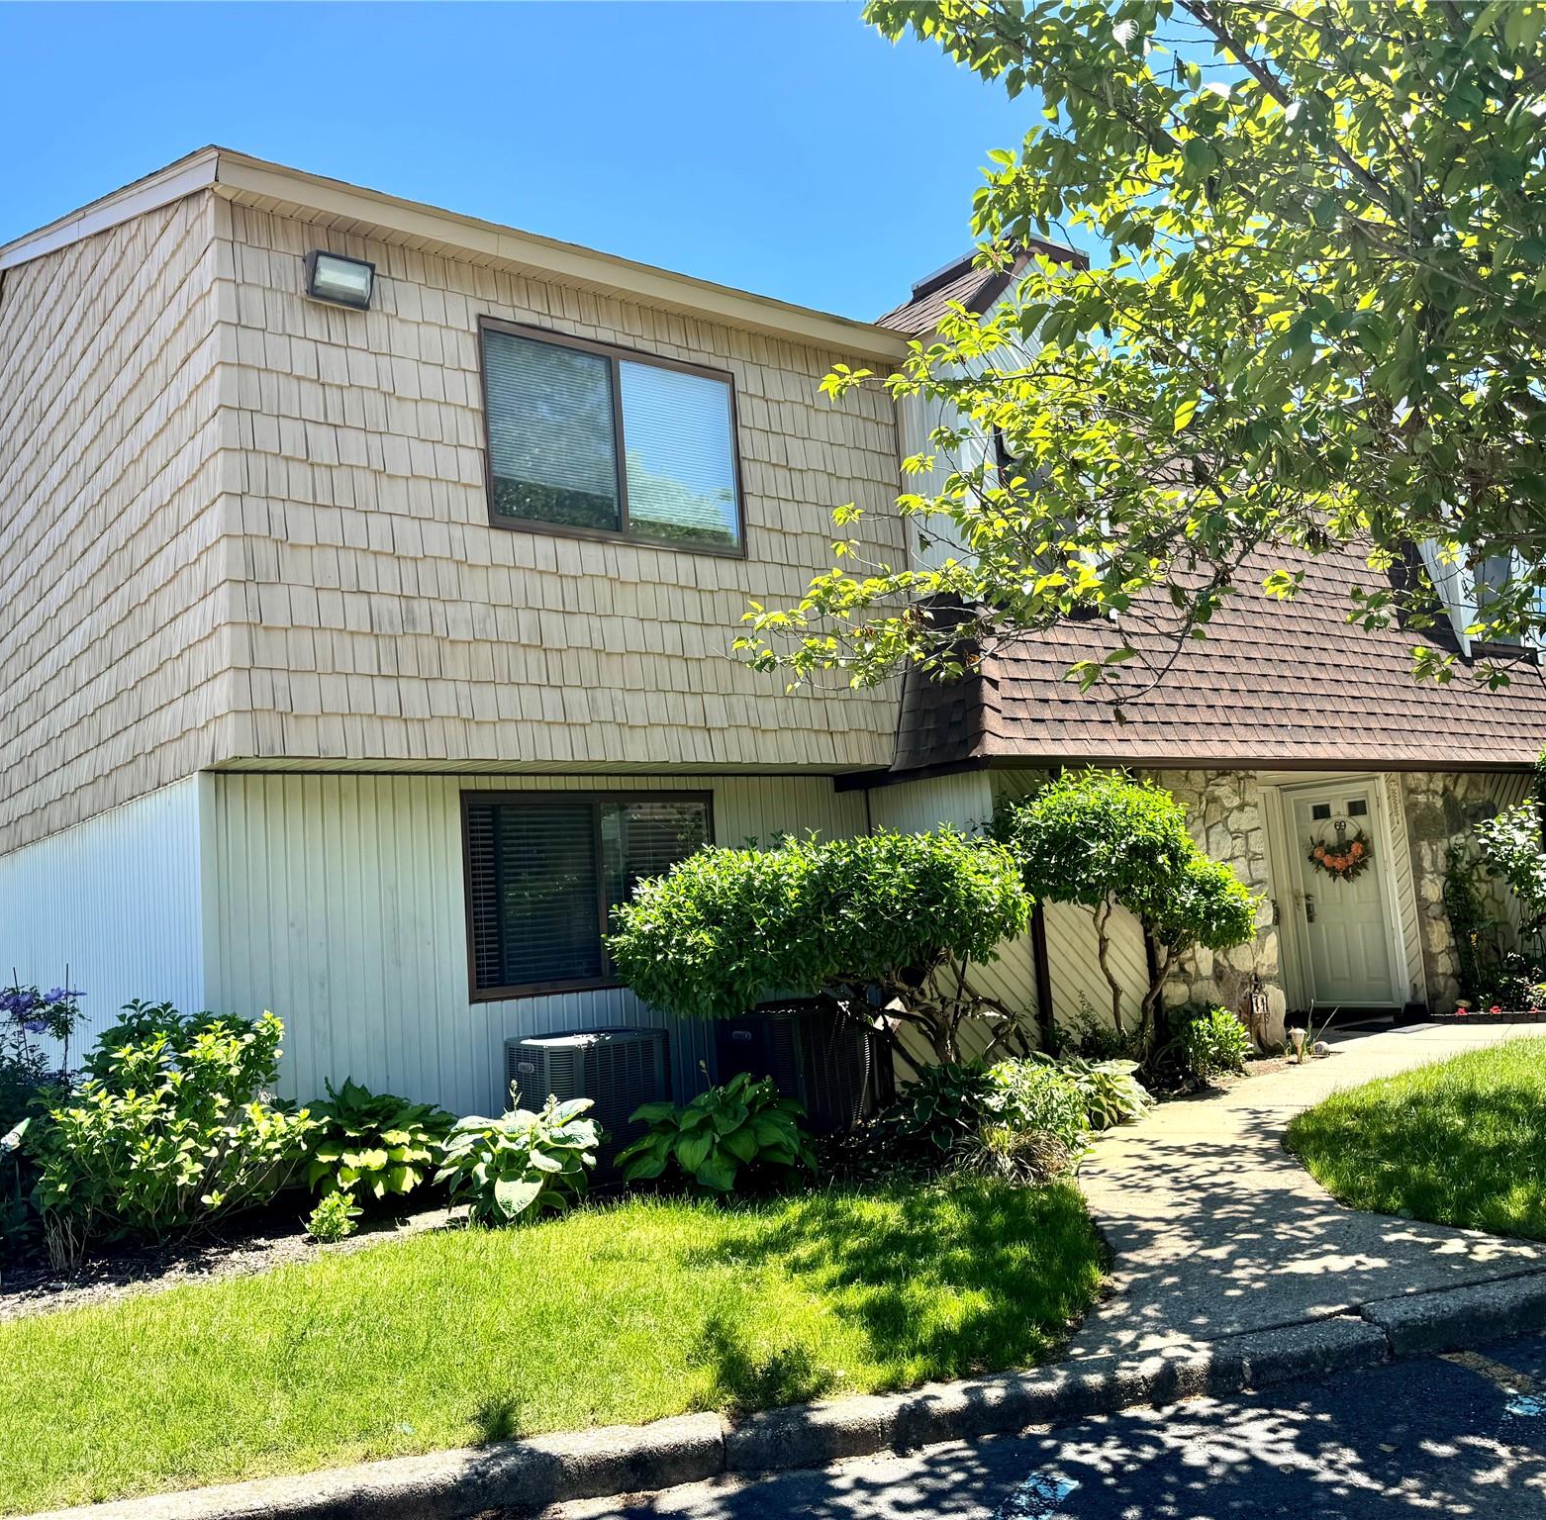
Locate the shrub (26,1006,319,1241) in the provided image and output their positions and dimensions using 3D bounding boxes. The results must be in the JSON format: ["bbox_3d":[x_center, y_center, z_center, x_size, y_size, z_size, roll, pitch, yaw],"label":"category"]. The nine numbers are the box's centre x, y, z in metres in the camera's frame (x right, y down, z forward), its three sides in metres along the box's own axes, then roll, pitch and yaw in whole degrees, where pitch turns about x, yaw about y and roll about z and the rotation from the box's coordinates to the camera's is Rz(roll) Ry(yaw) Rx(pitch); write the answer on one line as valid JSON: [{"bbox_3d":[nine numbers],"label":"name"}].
[{"bbox_3d":[-2.990,1.825,7.000,1.270,1.000,1.100,1,-8,-38],"label":"shrub"}]

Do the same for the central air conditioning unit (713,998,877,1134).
[{"bbox_3d":[0.154,1.843,8.366,0.768,0.758,0.768,1,-8,-38],"label":"central air conditioning unit"}]

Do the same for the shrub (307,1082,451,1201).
[{"bbox_3d":[-2.053,2.000,7.289,0.730,0.560,0.680,1,-8,-38],"label":"shrub"}]

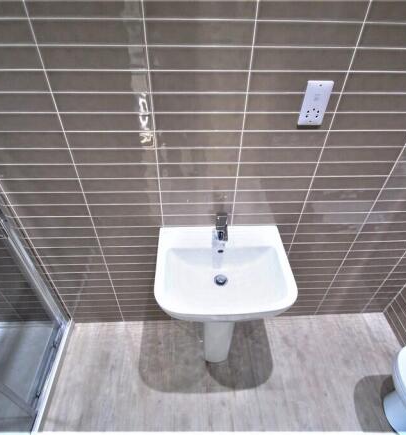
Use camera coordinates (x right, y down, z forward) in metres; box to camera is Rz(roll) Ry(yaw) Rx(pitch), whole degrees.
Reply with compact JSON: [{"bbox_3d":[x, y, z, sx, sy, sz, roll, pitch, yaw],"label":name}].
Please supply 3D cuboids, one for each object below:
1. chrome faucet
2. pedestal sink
[{"bbox_3d":[0.083,0.064,1.177,0.047,0.128,0.114,-1,40,-3],"label":"chrome faucet"},{"bbox_3d":[0.079,0.509,1.387,0.551,0.826,0.457,-1,40,-3],"label":"pedestal sink"}]

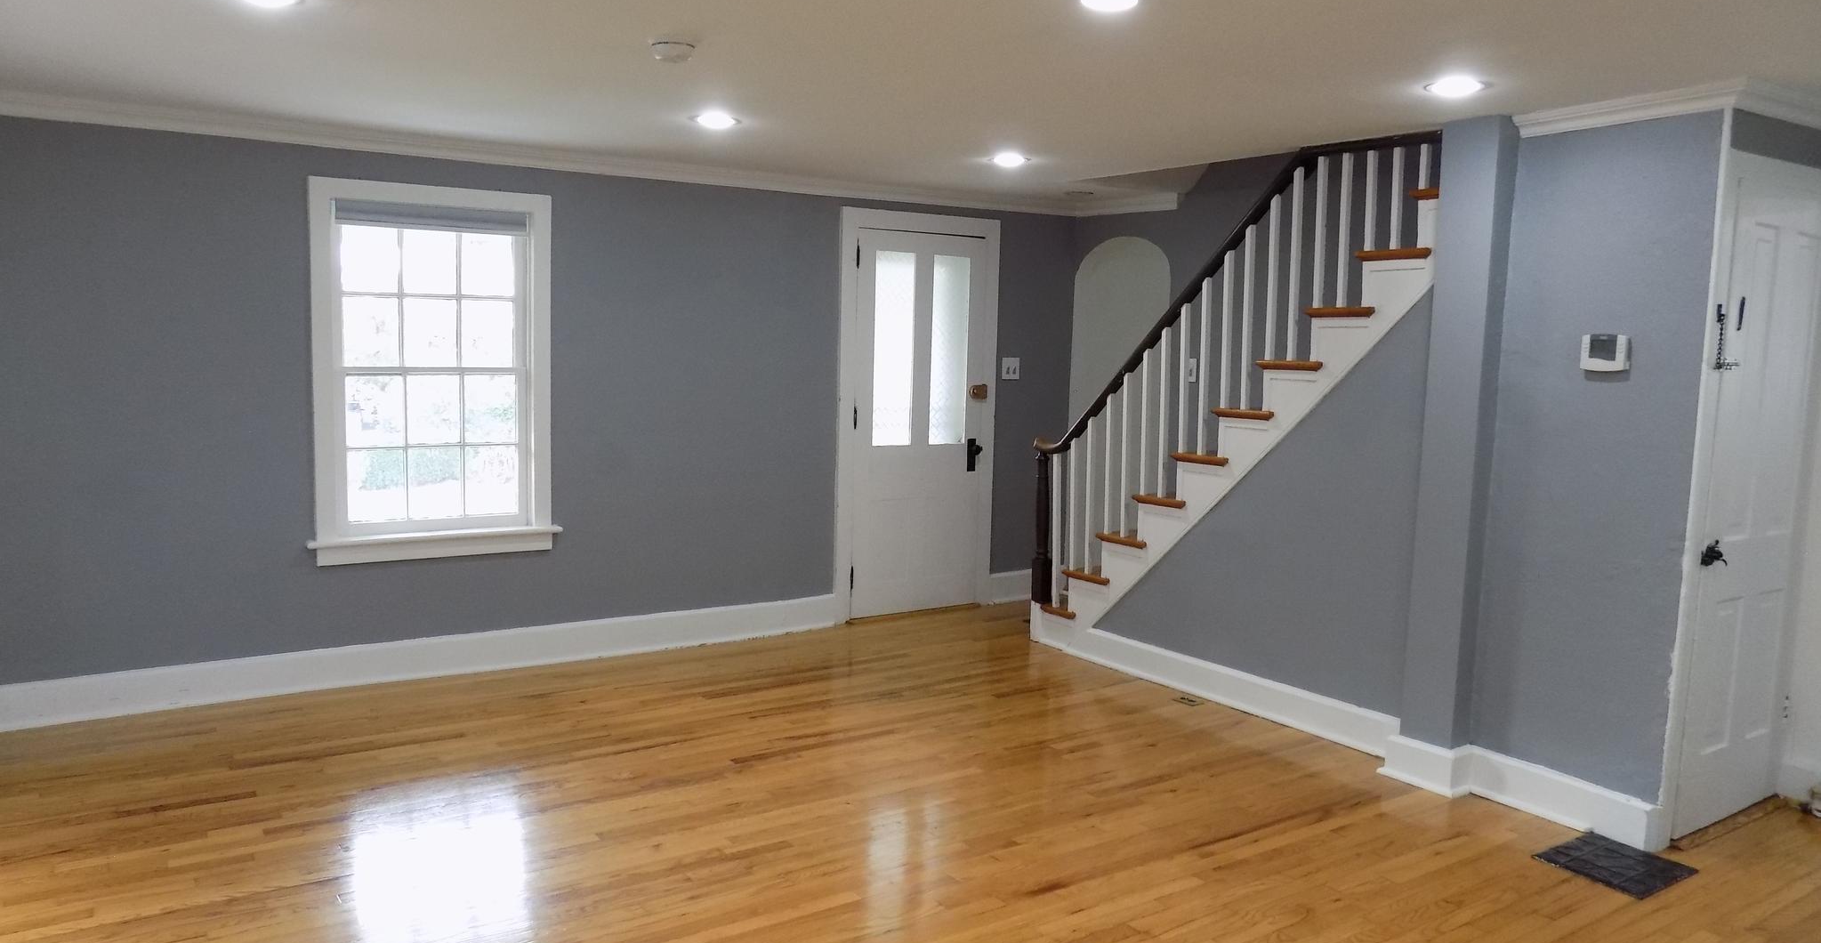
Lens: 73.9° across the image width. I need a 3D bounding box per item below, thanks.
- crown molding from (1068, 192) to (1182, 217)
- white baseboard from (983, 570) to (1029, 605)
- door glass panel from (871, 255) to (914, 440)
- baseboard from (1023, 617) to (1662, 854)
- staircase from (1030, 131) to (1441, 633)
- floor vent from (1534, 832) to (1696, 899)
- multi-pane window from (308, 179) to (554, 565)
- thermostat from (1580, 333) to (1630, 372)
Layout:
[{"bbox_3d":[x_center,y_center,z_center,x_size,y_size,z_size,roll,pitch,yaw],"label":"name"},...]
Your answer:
[{"bbox_3d":[1.120,-1.419,6.451,0.068,0.095,0.786,-3,7,-34],"label":"crown molding"},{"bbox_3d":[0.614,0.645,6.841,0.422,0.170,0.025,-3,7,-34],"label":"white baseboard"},{"bbox_3d":[-0.084,-0.631,6.282,0.240,1.001,0.023,-3,7,-34],"label":"door glass panel"},{"bbox_3d":[1.367,0.901,4.736,0.146,0.164,2.845,-3,7,-34],"label":"baseboard"},{"bbox_3d":[1.521,-0.177,5.210,0.866,2.212,2.052,-3,7,-34],"label":"staircase"},{"bbox_3d":[2.037,1.128,3.498,0.342,0.015,0.310,-3,7,-34],"label":"floor vent"},{"bbox_3d":[-1.937,-0.396,4.968,0.991,1.512,0.080,-3,7,-34],"label":"multi-pane window"},{"bbox_3d":[2.091,-0.356,3.643,0.035,0.103,0.127,-3,7,-34],"label":"thermostat"}]

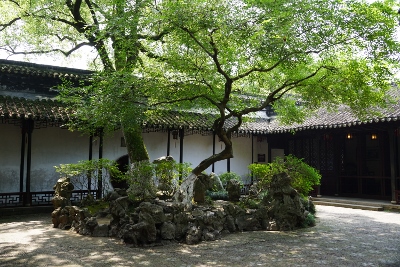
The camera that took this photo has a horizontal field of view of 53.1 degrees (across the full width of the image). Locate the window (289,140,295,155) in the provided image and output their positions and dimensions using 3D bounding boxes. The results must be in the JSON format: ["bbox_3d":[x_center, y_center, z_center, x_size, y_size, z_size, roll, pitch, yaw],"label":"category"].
[{"bbox_3d":[5.218,1.098,22.819,0.080,1.453,0.458,3,-6,-34],"label":"window"}]

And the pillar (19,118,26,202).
[{"bbox_3d":[-6.913,1.082,15.593,0.170,3.197,0.170,3,-6,-34],"label":"pillar"}]

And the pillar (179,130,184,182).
[{"bbox_3d":[-0.817,1.324,18.127,0.170,3.160,0.170,3,-6,-34],"label":"pillar"}]

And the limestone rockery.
[{"bbox_3d":[-0.362,2.058,11.485,6.400,1.220,4.200,3,-6,-34],"label":"limestone rockery"}]

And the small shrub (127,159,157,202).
[{"bbox_3d":[-1.505,1.210,10.296,0.706,1.020,0.686,3,-6,-34],"label":"small shrub"}]

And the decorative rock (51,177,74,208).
[{"bbox_3d":[-3.899,1.673,11.345,0.553,0.900,0.515,3,-6,-34],"label":"decorative rock"}]

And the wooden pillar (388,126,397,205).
[{"bbox_3d":[7.715,1.253,15.985,0.190,2.999,0.190,3,-6,-34],"label":"wooden pillar"}]

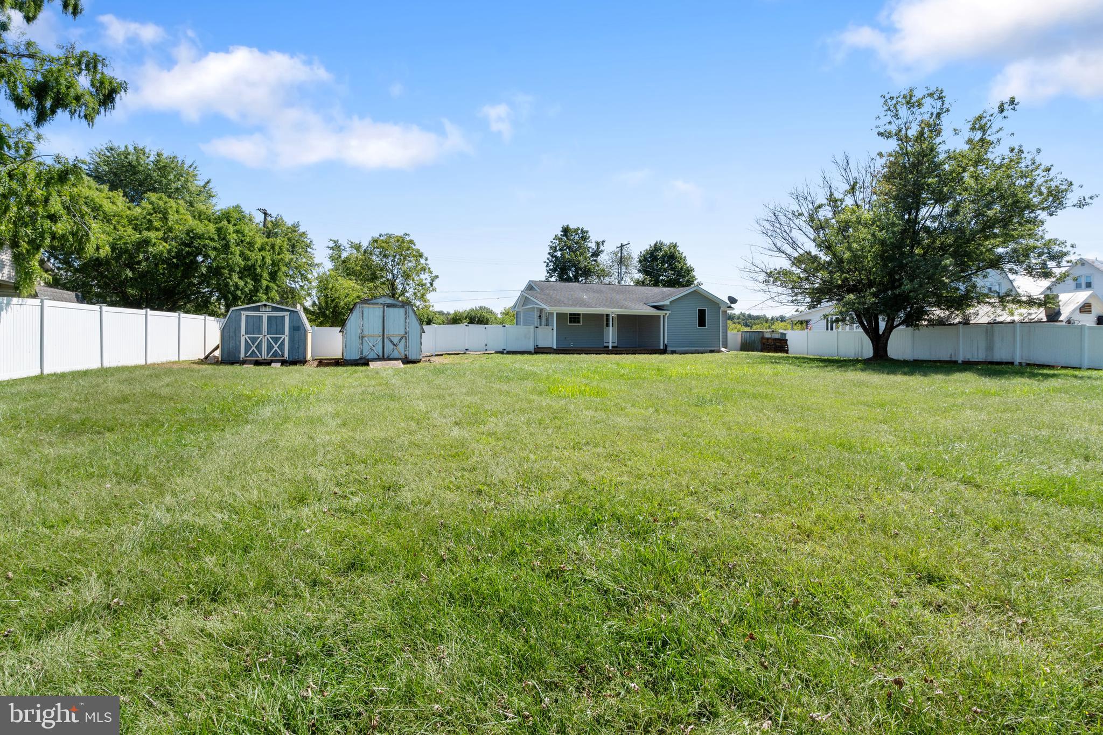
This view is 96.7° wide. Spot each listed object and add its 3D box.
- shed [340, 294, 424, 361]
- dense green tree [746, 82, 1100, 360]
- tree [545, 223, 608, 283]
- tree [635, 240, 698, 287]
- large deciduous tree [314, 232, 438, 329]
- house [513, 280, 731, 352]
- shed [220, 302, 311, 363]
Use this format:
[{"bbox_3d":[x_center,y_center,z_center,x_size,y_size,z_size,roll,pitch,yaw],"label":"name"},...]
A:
[{"bbox_3d":[-7.470,-1.600,21.500,3.200,2.650,3.000,0,0,-22],"label":"shed"},{"bbox_3d":[16.800,-7.050,24.000,13.800,13.400,12.800,0,0,0],"label":"dense green tree"},{"bbox_3d":[2.500,-7.950,50.000,7.200,13.300,7.000,0,0,0],"label":"tree"},{"bbox_3d":[11.700,-7.150,50.000,7.000,11.700,6.800,0,0,0],"label":"tree"},{"bbox_3d":[-13.400,-5.400,37.000,9.000,9.400,8.200,0,0,0],"label":"large deciduous tree"},{"bbox_3d":[5.150,-3.650,37.000,14.700,5.300,10.400,0,0,-17],"label":"house"},{"bbox_3d":[-12.160,-1.430,21.200,3.150,2.420,2.700,0,0,-21],"label":"shed"}]

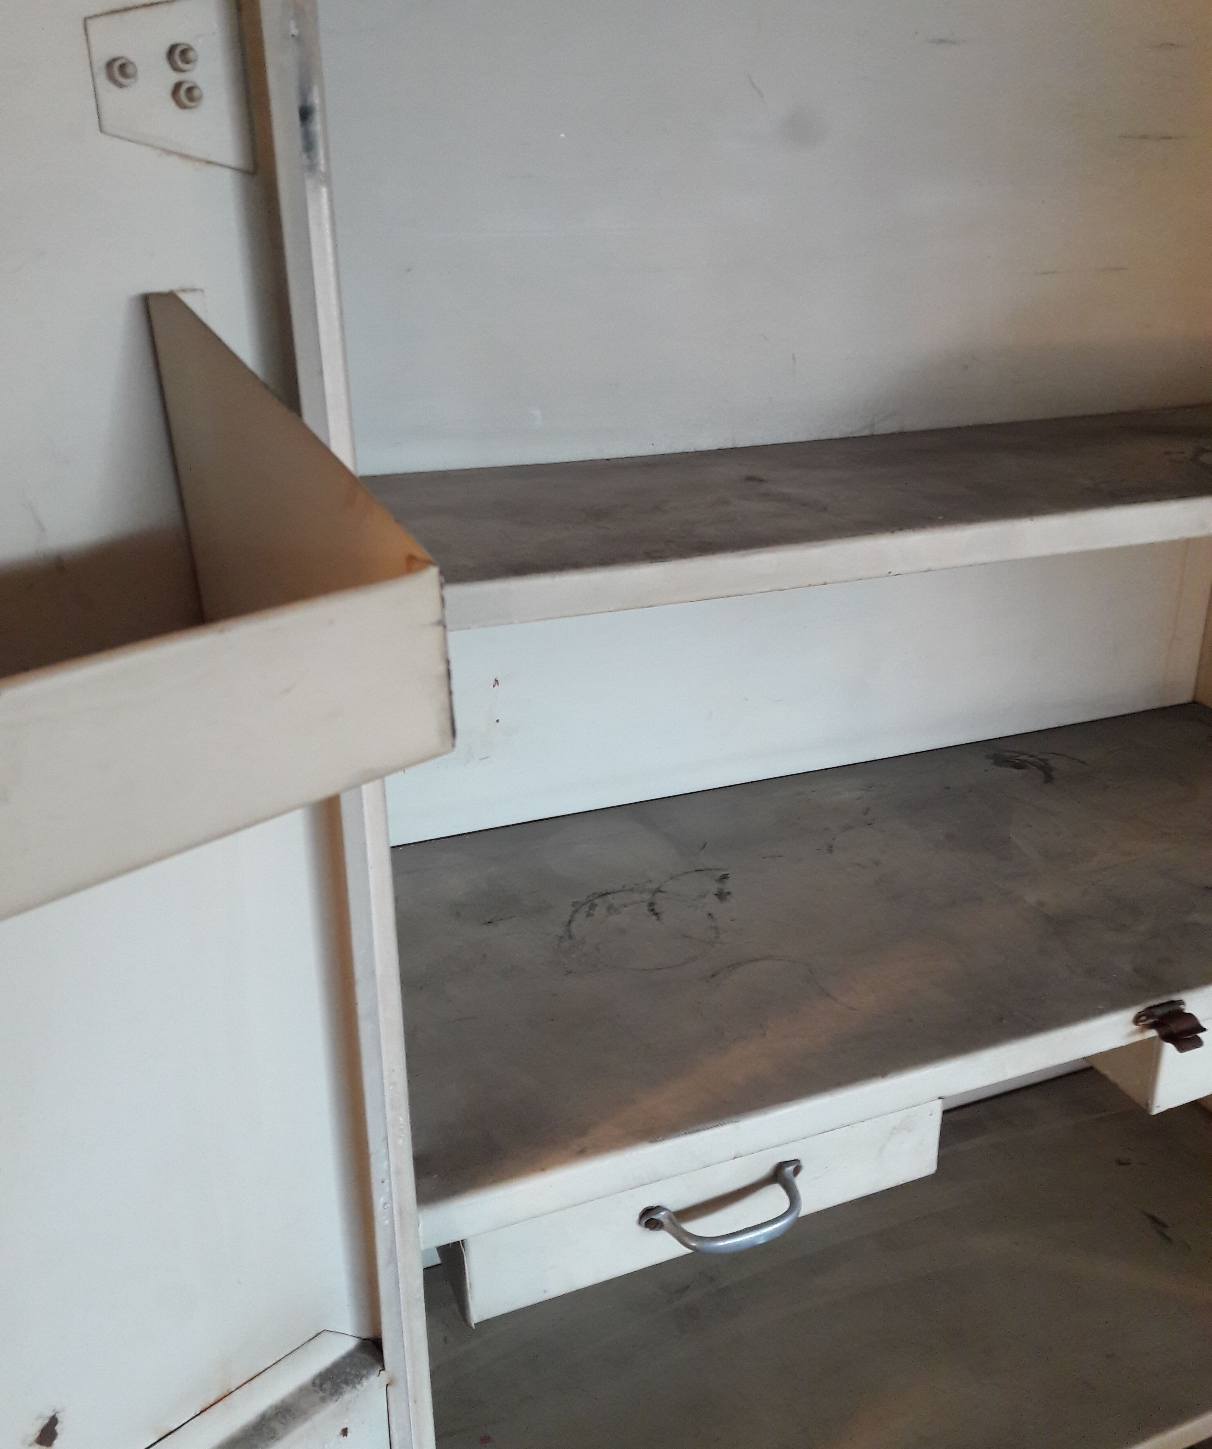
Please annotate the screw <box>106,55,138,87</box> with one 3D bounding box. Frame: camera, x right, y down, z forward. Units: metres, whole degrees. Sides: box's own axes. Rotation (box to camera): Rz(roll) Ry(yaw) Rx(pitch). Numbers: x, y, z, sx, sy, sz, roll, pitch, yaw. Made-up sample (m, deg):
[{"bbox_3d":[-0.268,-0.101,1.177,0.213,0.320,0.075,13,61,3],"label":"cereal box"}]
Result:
[{"bbox_3d":[-0.209,-0.283,0.567,0.011,0.011,0.011,19,29,42],"label":"screw"}]

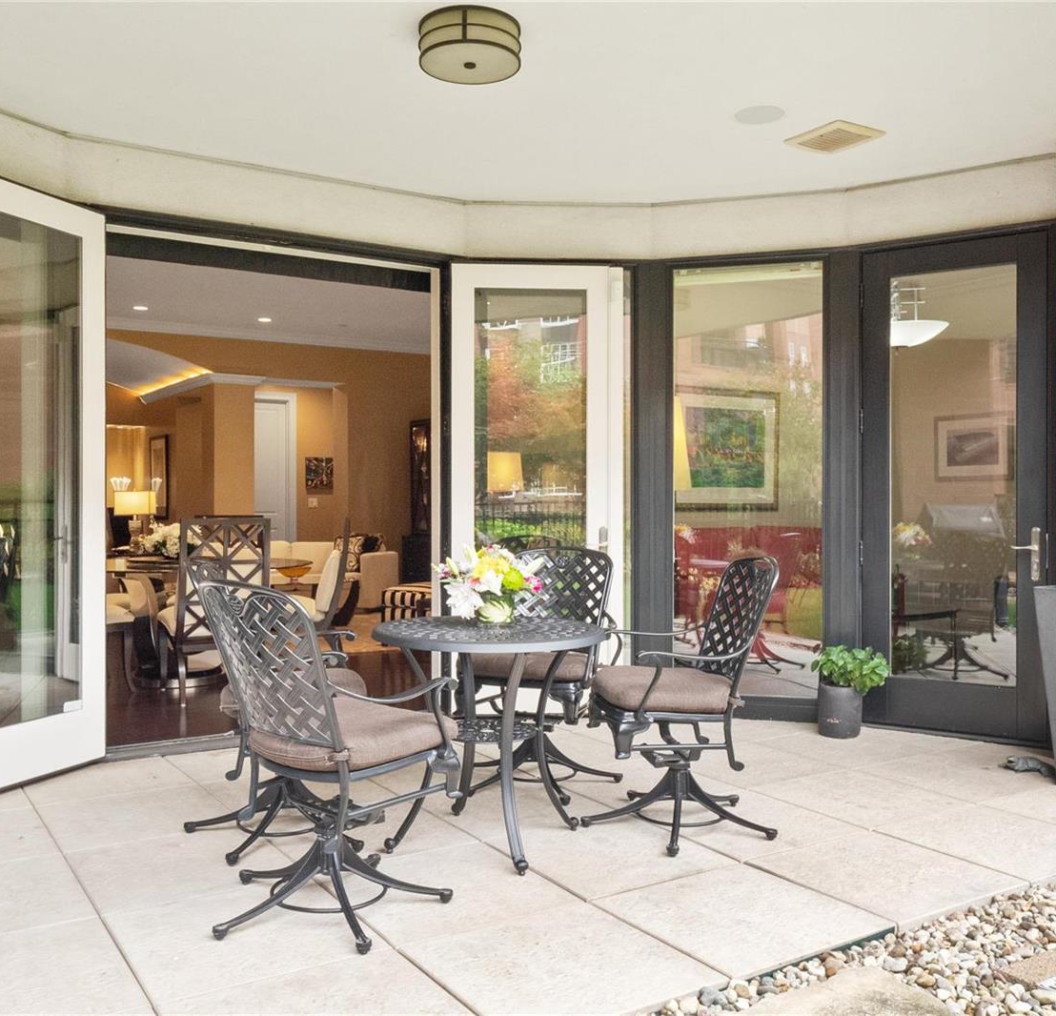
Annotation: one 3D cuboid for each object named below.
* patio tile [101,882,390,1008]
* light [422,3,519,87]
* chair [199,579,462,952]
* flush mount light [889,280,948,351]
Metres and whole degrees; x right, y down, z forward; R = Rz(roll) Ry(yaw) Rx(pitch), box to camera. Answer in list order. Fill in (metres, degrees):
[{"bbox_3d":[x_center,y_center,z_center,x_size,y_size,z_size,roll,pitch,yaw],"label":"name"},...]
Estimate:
[{"bbox_3d":[-0.753,1.138,2.921,0.595,0.030,0.595,-1,2,-33],"label":"patio tile"},{"bbox_3d":[-0.201,-1.612,3.835,0.352,0.120,0.352,0,0,0],"label":"light"},{"bbox_3d":[-0.556,0.648,3.085,0.650,0.940,0.690,0,0,40],"label":"chair"},{"bbox_3d":[2.180,-1.150,6.500,0.610,0.430,0.610,0,0,0],"label":"flush mount light"}]

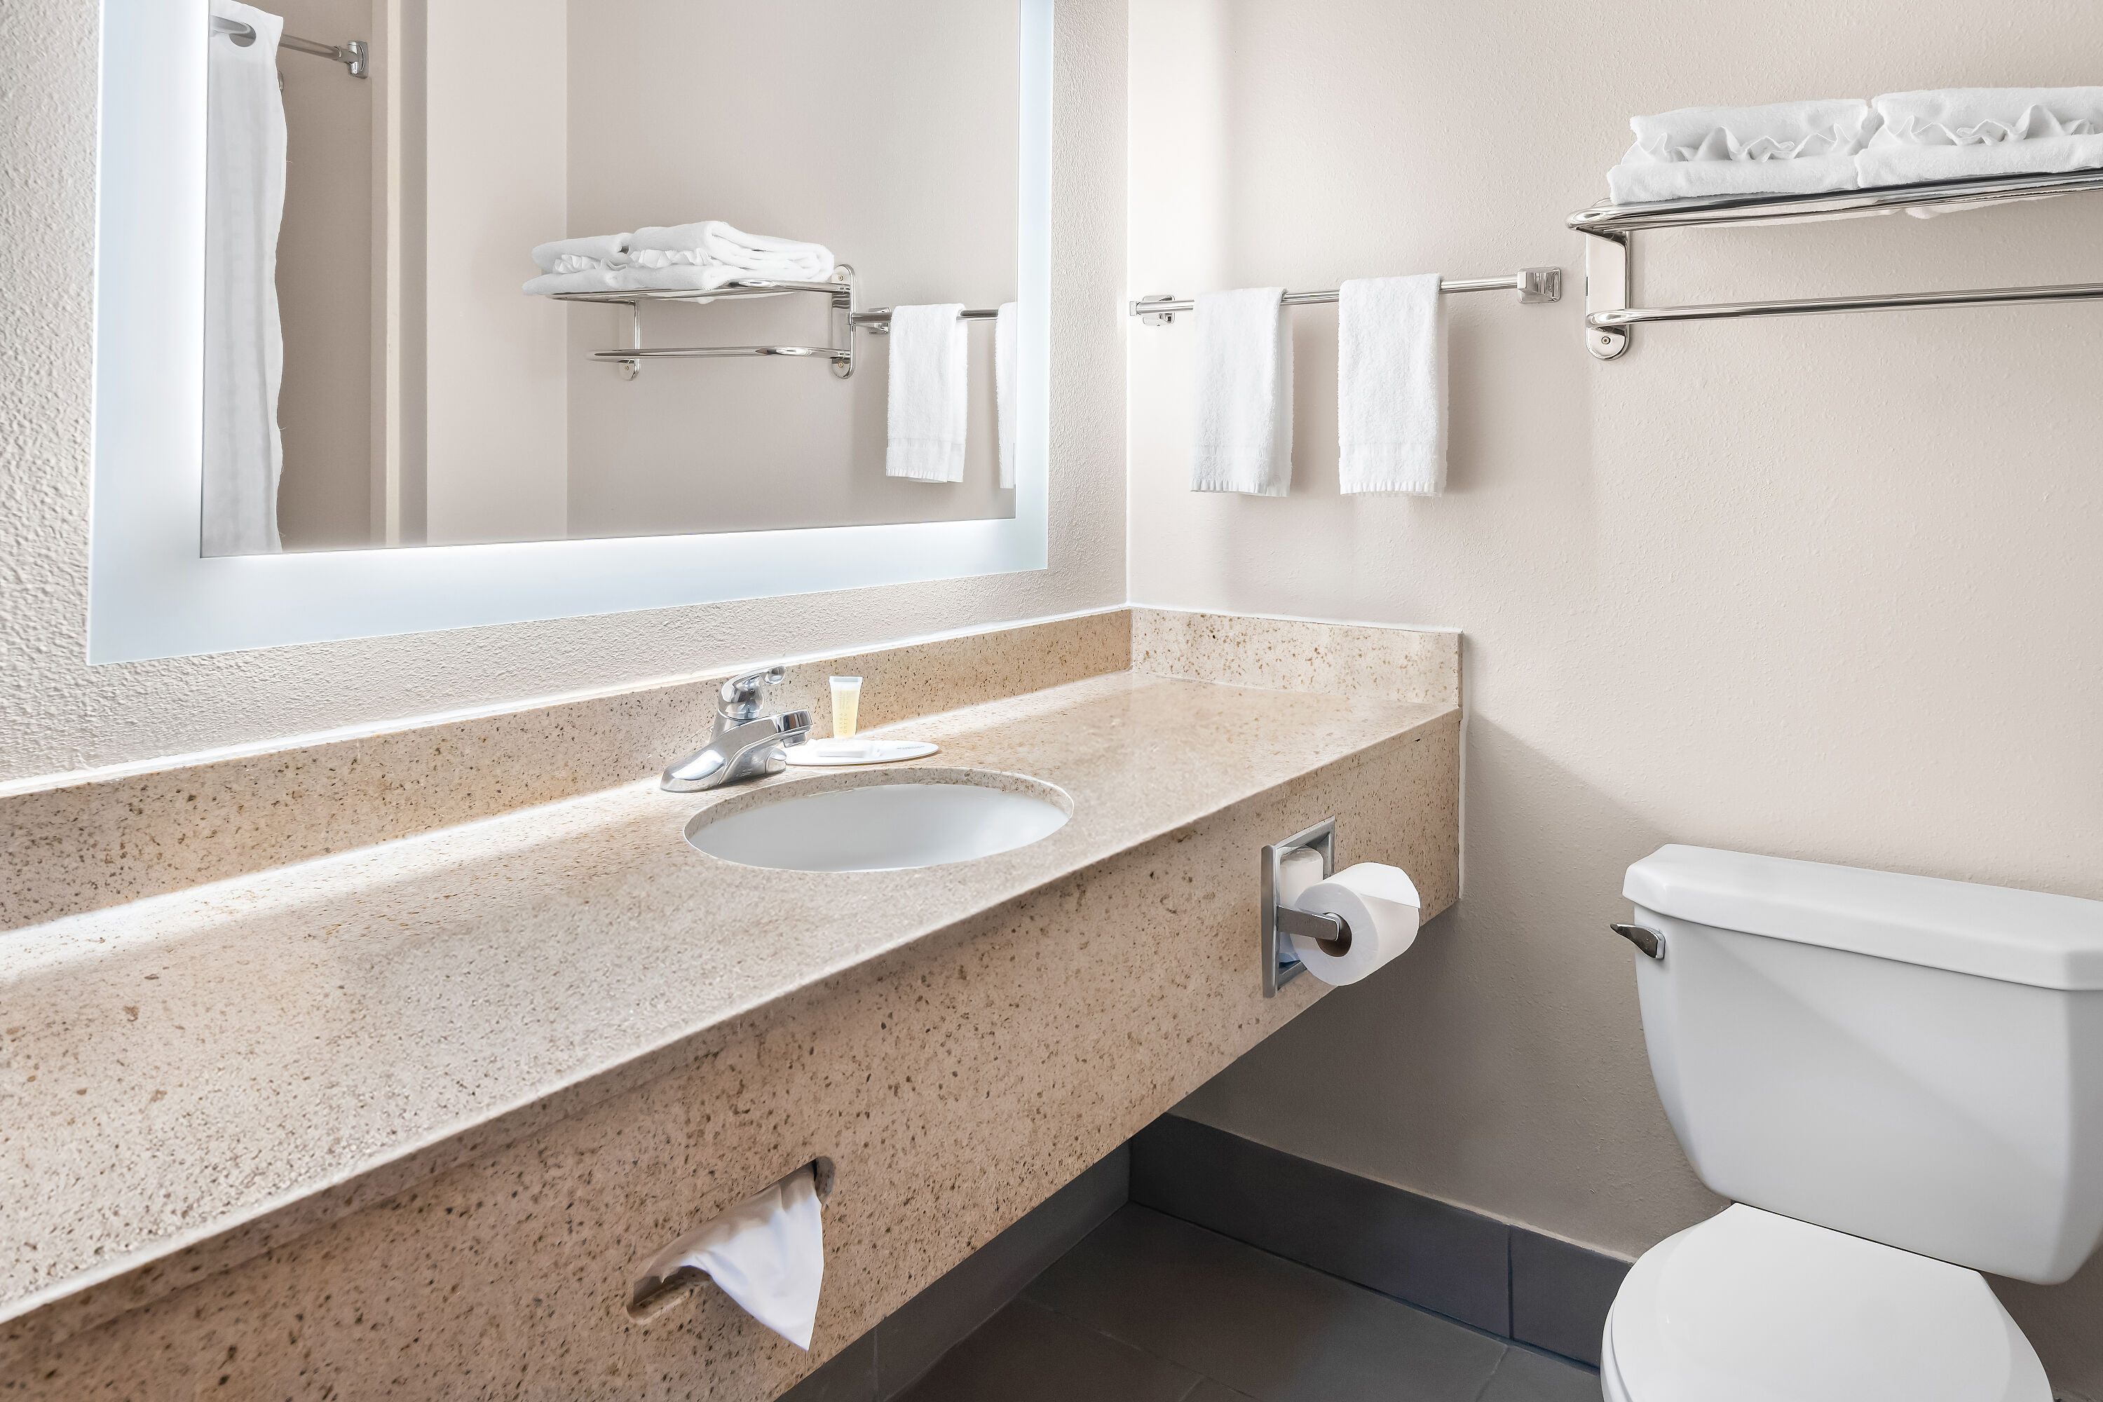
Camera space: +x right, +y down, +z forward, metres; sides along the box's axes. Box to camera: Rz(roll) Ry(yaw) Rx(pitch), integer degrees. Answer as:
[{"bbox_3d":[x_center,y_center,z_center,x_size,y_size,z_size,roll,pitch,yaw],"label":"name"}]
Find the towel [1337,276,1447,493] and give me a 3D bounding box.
[{"bbox_3d":[0.482,-0.442,1.968,0.153,0.311,0.051,6,10,34],"label":"towel"}]

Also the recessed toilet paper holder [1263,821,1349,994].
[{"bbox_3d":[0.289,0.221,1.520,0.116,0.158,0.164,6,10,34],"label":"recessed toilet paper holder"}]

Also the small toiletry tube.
[{"bbox_3d":[-0.250,0.006,1.713,0.039,0.077,0.026,-3,9,-17],"label":"small toiletry tube"}]

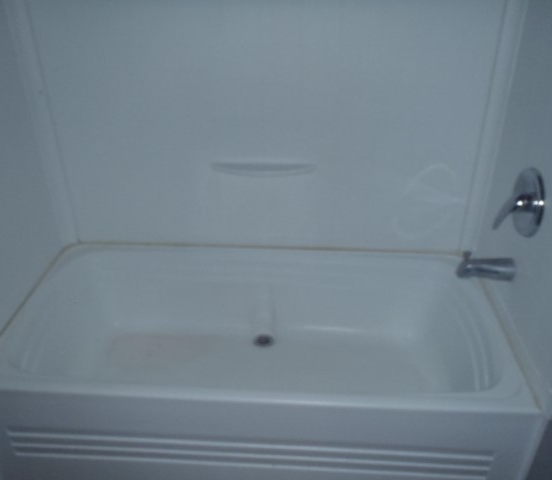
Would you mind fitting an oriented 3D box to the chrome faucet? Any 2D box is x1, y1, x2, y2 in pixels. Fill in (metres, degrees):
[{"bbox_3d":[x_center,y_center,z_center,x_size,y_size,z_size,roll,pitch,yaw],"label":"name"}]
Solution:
[{"bbox_3d":[0.564,0.070,1.387,0.146,0.082,0.060,2,32,3],"label":"chrome faucet"}]

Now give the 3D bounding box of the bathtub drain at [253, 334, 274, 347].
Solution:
[{"bbox_3d":[-0.043,0.356,1.830,0.073,0.014,0.073,2,32,3],"label":"bathtub drain"}]

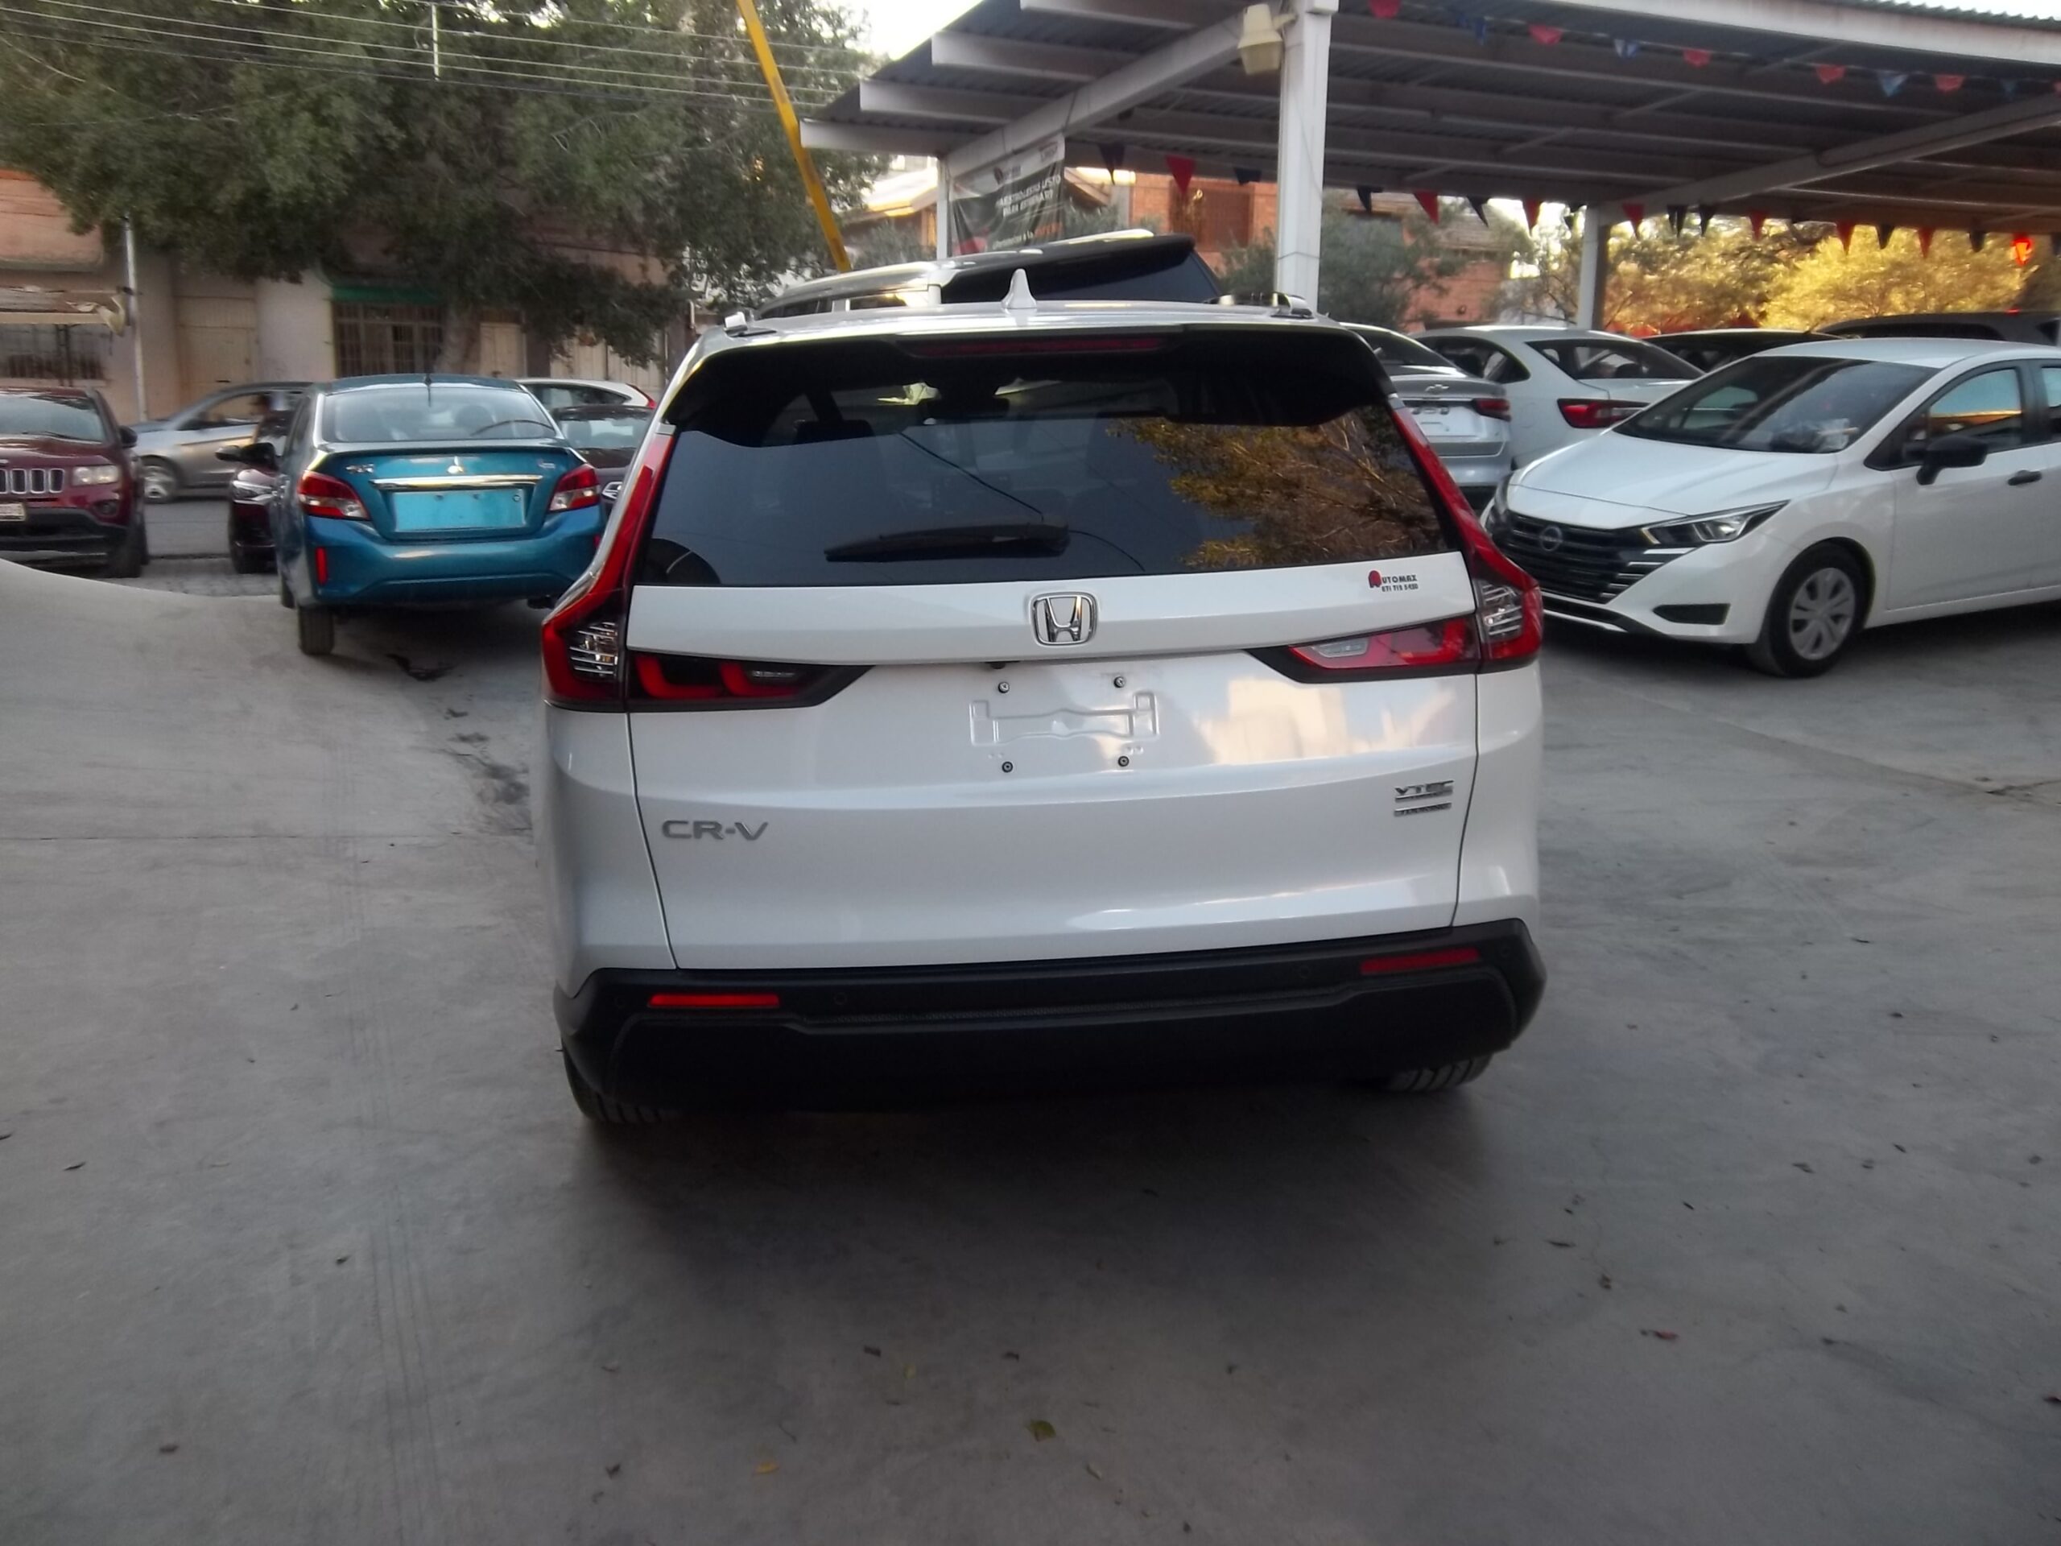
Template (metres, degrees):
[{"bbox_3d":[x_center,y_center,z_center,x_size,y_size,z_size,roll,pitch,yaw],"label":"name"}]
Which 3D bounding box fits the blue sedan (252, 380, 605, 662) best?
[{"bbox_3d":[-3.735,-1.654,10.169,1.690,1.510,4.280,-6,13,-25],"label":"blue sedan"}]

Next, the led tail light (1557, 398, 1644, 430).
[{"bbox_3d":[4.090,-2.565,11.907,0.500,0.200,0.240,-5,14,-19],"label":"led tail light"}]

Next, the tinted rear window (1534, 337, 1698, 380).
[{"bbox_3d":[4.397,-3.113,12.607,1.250,0.120,0.680,-5,42,-19],"label":"tinted rear window"}]

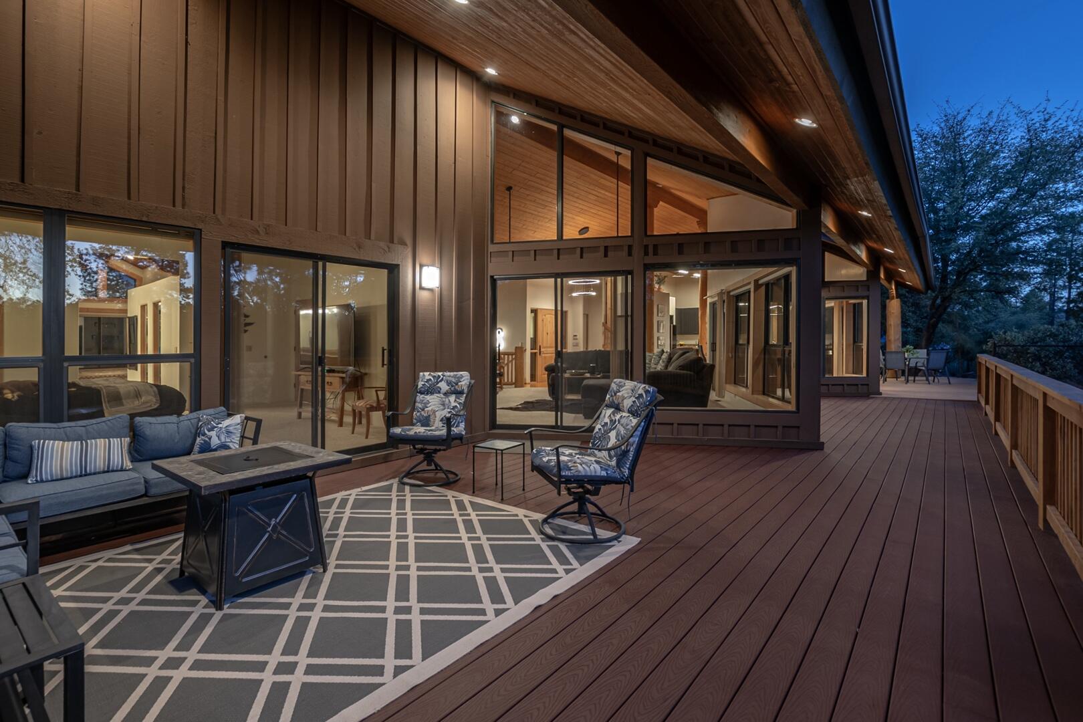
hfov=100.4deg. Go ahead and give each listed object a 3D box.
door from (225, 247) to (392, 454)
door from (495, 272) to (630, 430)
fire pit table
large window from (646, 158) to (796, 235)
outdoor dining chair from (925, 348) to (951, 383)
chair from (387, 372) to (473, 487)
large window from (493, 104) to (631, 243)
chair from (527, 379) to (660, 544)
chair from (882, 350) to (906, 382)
[{"bbox_3d":[-2.235,-0.070,4.560,0.100,2.030,1.690,1,2,41],"label":"door"},{"bbox_3d":[0.265,-0.135,5.980,1.860,2.060,0.100,0,1,10],"label":"door"},{"bbox_3d":[-1.590,0.860,2.490,0.730,0.635,0.720,1,2,38],"label":"fire pit table"},{"bbox_3d":[2.200,-2.100,5.600,1.790,1.000,0.100,0,1,10],"label":"large window"},{"bbox_3d":[11.150,0.150,12.900,0.600,0.970,0.680,0,1,0],"label":"outdoor dining chair"},{"bbox_3d":[-1.060,0.600,4.420,0.630,0.980,0.760,1,1,14],"label":"chair"},{"bbox_3d":[0.265,-2.530,5.940,1.870,1.880,0.100,0,1,10],"label":"large window"},{"bbox_3d":[0.345,0.645,3.180,0.780,0.980,0.630,0,1,-16],"label":"chair"},{"bbox_3d":[10.300,0.170,13.150,0.600,0.950,0.680,1,1,24],"label":"chair"}]

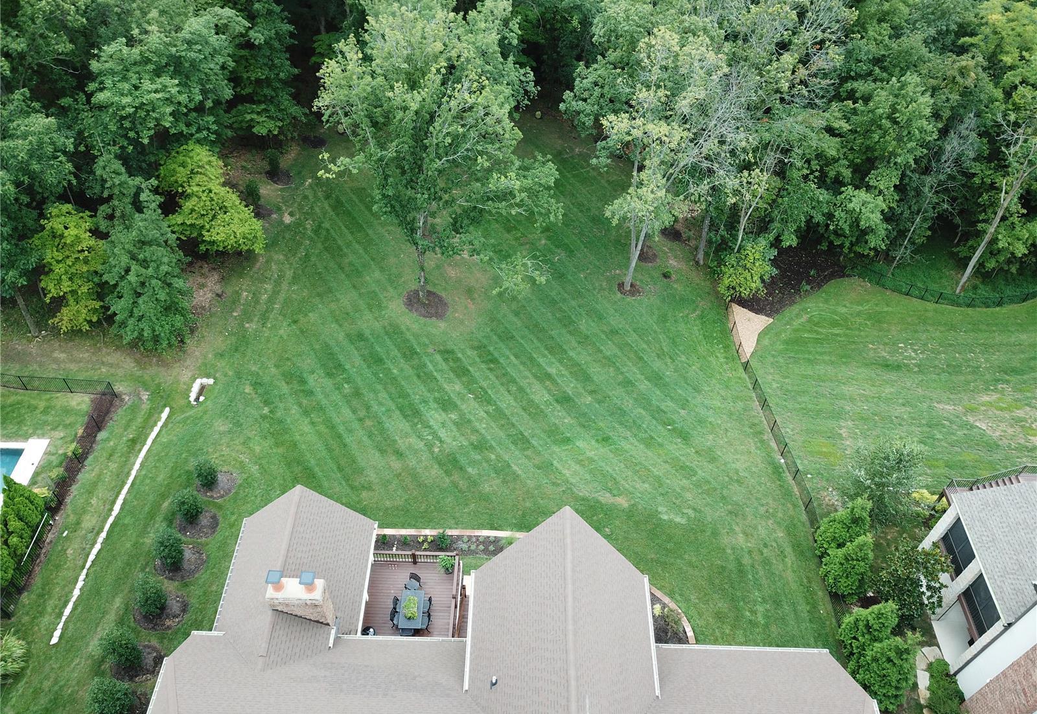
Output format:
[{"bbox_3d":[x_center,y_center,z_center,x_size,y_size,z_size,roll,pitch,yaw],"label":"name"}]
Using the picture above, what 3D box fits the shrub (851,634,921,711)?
[{"bbox_3d":[16.001,13.319,33.379,2.600,5.600,2.600,2,47,0],"label":"shrub"}]

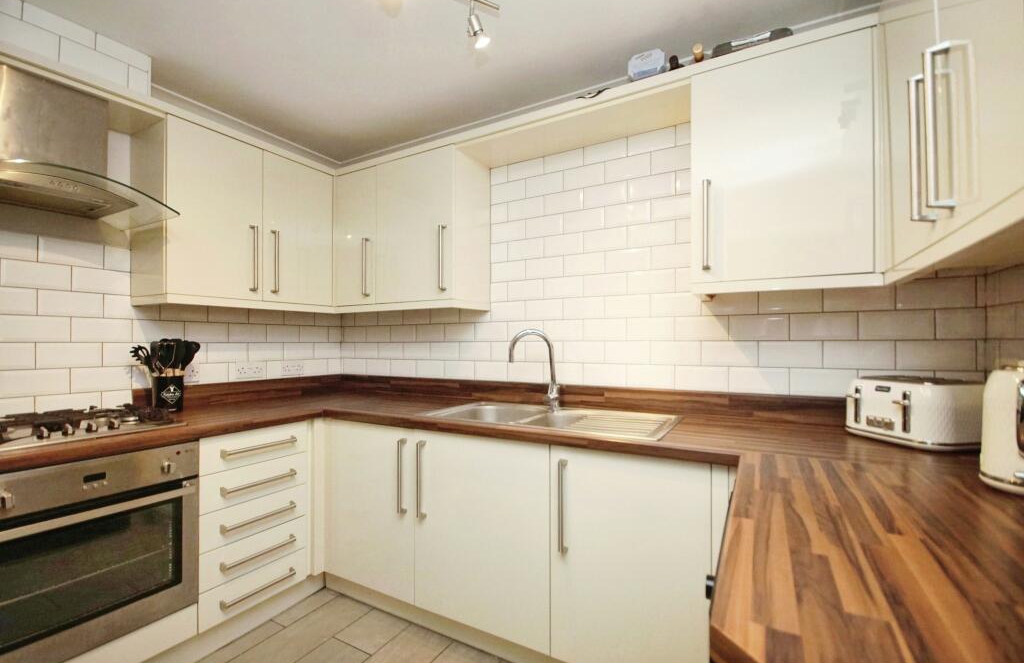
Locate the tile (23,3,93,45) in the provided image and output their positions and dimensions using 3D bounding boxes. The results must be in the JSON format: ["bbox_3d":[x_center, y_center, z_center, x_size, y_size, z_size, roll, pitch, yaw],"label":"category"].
[{"bbox_3d":[-1.661,-1.119,1.570,0.012,0.072,0.200,-1,-2,31],"label":"tile"}]

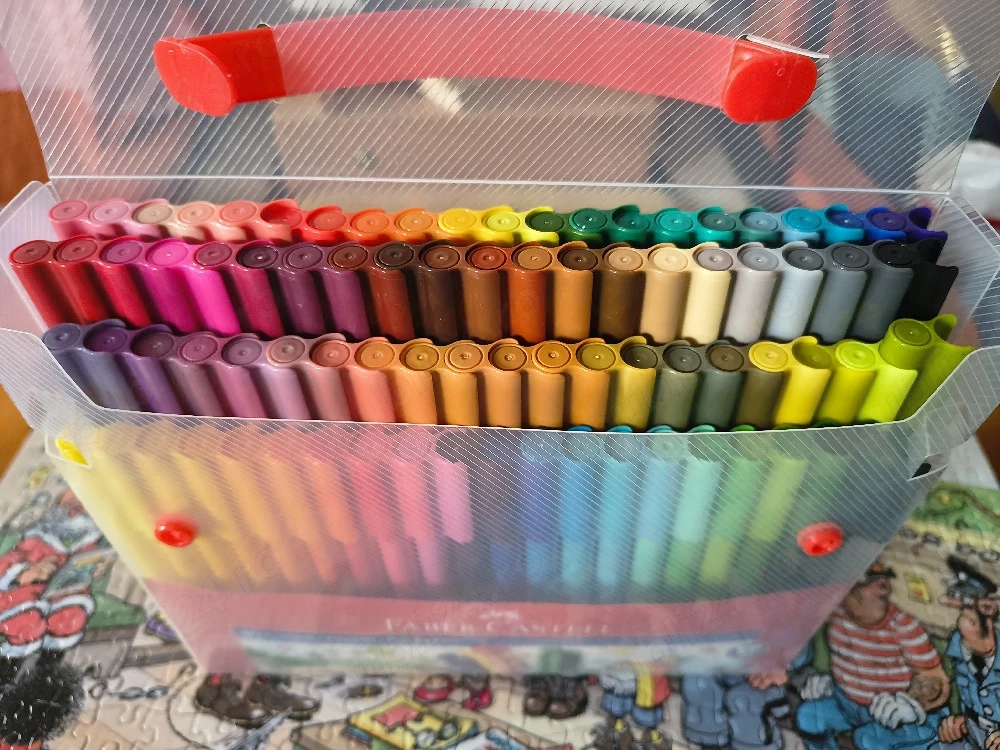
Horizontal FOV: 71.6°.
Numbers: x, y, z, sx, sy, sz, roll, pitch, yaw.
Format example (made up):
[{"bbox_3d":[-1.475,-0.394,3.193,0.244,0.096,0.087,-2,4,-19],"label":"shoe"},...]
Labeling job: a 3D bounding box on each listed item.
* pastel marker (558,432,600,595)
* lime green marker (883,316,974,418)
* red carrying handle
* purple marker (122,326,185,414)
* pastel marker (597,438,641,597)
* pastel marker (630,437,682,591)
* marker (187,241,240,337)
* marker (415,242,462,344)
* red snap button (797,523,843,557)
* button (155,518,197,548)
[{"bbox_3d":[0.024,0.067,0.230,0.011,0.130,0.011,-2,43,0],"label":"pastel marker"},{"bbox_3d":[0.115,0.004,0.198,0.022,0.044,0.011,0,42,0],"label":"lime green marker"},{"bbox_3d":[-0.003,-0.077,0.172,0.149,0.021,0.028,0,38,-1],"label":"red carrying handle"},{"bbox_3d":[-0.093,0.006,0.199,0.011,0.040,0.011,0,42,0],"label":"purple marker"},{"bbox_3d":[0.034,0.067,0.230,0.011,0.130,0.011,-2,43,0],"label":"pastel marker"},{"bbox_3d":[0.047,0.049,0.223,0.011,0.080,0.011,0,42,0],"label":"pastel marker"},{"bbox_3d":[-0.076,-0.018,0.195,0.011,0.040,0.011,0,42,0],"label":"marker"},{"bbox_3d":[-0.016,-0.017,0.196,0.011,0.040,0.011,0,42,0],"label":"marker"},{"bbox_3d":[0.095,0.049,0.207,0.012,0.012,0.004,0,44,-1],"label":"red snap button"},{"bbox_3d":[-0.096,0.047,0.204,0.012,0.012,0.005,0,42,0],"label":"button"}]

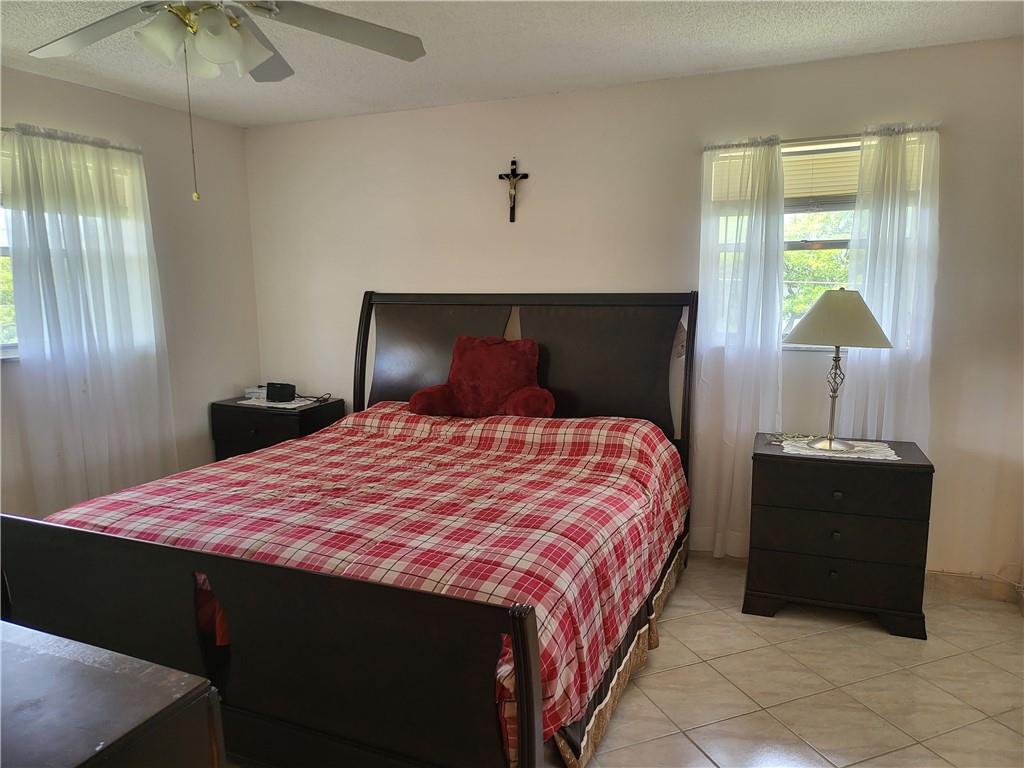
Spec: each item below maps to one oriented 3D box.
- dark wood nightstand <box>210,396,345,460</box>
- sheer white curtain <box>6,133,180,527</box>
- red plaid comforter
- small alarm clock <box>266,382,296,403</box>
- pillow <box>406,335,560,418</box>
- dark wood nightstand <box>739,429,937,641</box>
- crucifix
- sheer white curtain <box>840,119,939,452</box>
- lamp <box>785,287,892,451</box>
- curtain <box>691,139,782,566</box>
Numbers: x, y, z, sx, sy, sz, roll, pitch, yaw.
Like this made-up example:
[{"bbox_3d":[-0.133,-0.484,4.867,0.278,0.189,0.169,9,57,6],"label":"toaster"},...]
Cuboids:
[{"bbox_3d":[-1.464,0.467,4.510,0.700,0.733,0.436,3,9,23],"label":"dark wood nightstand"},{"bbox_3d":[-2.154,-0.140,3.694,0.112,2.135,0.825,3,9,23],"label":"sheer white curtain"},{"bbox_3d":[-0.394,0.543,3.108,2.046,0.584,2.013,3,9,23],"label":"red plaid comforter"},{"bbox_3d":[-1.447,0.052,4.485,0.165,0.106,0.086,2,9,18],"label":"small alarm clock"},{"bbox_3d":[-0.140,-0.018,3.769,0.743,0.439,0.380,3,9,23],"label":"pillow"},{"bbox_3d":[1.437,0.640,3.181,0.706,0.733,0.449,2,9,19],"label":"dark wood nightstand"},{"bbox_3d":[0.002,-1.071,3.940,0.178,0.343,0.040,3,9,23],"label":"crucifix"},{"bbox_3d":[1.735,-0.092,3.275,0.396,2.095,0.099,3,9,23],"label":"sheer white curtain"},{"bbox_3d":[1.428,-0.075,3.125,0.413,0.700,0.389,3,9,23],"label":"lamp"},{"bbox_3d":[1.121,-0.127,3.541,0.436,2.095,0.099,3,9,23],"label":"curtain"}]

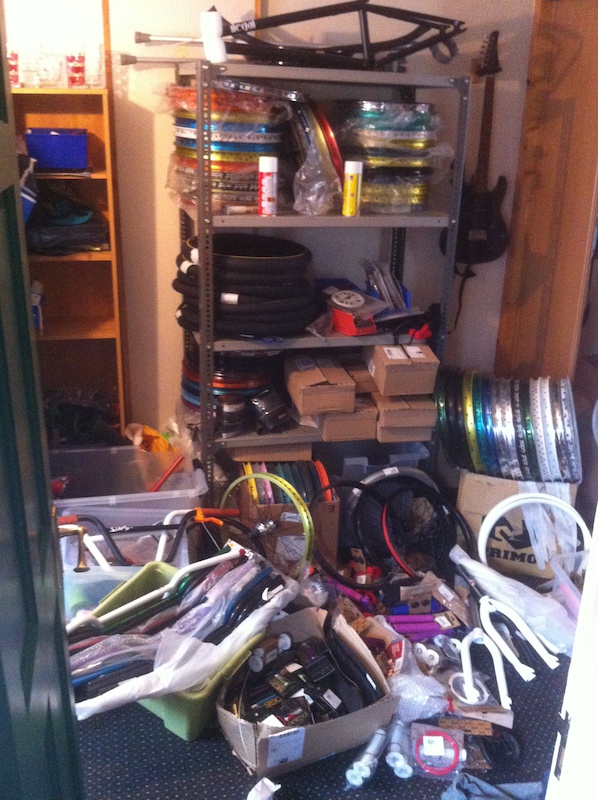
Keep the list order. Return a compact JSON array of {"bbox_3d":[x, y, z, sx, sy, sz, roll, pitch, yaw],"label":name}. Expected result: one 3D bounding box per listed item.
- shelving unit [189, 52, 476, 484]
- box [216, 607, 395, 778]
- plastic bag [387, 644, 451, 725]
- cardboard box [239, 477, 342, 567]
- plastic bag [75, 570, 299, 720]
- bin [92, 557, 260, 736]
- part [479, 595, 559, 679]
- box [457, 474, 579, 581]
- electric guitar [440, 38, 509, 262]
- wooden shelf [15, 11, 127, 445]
[{"bbox_3d":[0.050,-0.266,3.099,0.927,1.833,0.412,-4,20,-18],"label":"shelving unit"},{"bbox_3d":[-0.013,0.842,2.408,0.400,0.170,0.430,-6,20,-22],"label":"box"},{"bbox_3d":[0.359,0.866,2.451,0.170,0.120,0.170,2,19,-1],"label":"plastic bag"},{"bbox_3d":[-0.065,0.456,3.350,0.385,0.300,0.420,-1,19,-10],"label":"cardboard box"},{"bbox_3d":[-0.297,0.685,2.298,0.180,0.140,0.690,19,25,41],"label":"plastic bag"},{"bbox_3d":[-0.392,0.772,2.517,0.580,0.210,0.420,15,23,34],"label":"bin"},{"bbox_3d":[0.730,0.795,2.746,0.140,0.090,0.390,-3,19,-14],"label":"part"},{"bbox_3d":[0.886,0.440,3.348,0.450,0.390,0.400,6,19,11],"label":"box"},{"bbox_3d":[0.786,-1.033,3.382,0.320,0.940,0.070,-4,20,-18],"label":"electric guitar"},{"bbox_3d":[-0.875,-0.342,2.974,0.410,2.000,0.230,-1,19,-9],"label":"wooden shelf"}]

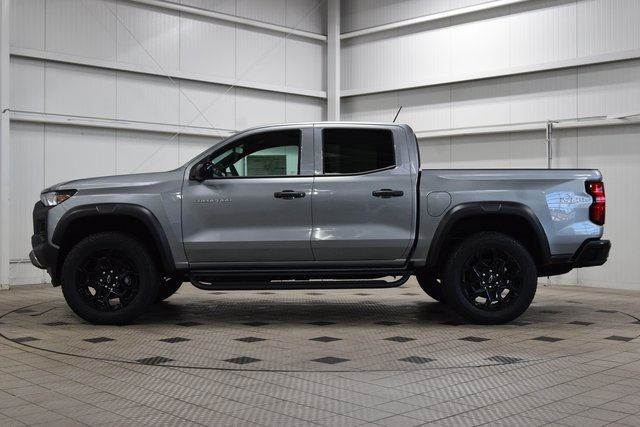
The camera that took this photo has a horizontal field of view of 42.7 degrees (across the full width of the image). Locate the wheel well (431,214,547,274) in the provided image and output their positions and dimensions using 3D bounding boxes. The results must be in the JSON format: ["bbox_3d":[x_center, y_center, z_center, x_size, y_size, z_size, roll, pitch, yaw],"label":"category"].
[{"bbox_3d":[1.477,0.272,7.310,1.020,0.530,0.300,0,0,-2],"label":"wheel well"}]

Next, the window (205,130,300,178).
[{"bbox_3d":[-0.617,-0.532,7.310,0.880,0.475,0.075,0,-20,-1],"label":"window"}]

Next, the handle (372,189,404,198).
[{"bbox_3d":[0.597,-0.174,7.185,0.268,0.072,0.060,0,1,-1],"label":"handle"}]

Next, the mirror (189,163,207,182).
[{"bbox_3d":[-1.066,-0.356,7.090,0.160,0.190,0.270,0,0,-2],"label":"mirror"}]

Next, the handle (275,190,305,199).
[{"bbox_3d":[-0.265,-0.165,7.165,0.268,0.072,0.060,0,1,-1],"label":"handle"}]

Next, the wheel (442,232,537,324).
[{"bbox_3d":[1.498,0.575,7.300,0.800,0.800,0.270,0,1,-1],"label":"wheel"}]

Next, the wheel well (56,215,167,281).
[{"bbox_3d":[-1.812,0.295,7.220,0.970,0.570,0.300,0,0,-2],"label":"wheel well"}]

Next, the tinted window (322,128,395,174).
[{"bbox_3d":[0.348,-0.556,7.330,0.650,0.450,0.070,0,-20,-1],"label":"tinted window"}]

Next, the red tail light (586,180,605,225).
[{"bbox_3d":[2.440,-0.093,7.290,0.180,0.390,0.170,0,0,-2],"label":"red tail light"}]

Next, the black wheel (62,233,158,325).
[{"bbox_3d":[-1.838,0.570,7.224,0.800,0.800,0.270,0,1,-1],"label":"black wheel"}]

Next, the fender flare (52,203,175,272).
[{"bbox_3d":[-1.810,0.212,7.155,1.080,0.605,0.130,0,1,-1],"label":"fender flare"}]

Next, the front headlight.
[{"bbox_3d":[-2.300,-0.134,7.250,0.360,0.160,0.360,0,0,-2],"label":"front headlight"}]

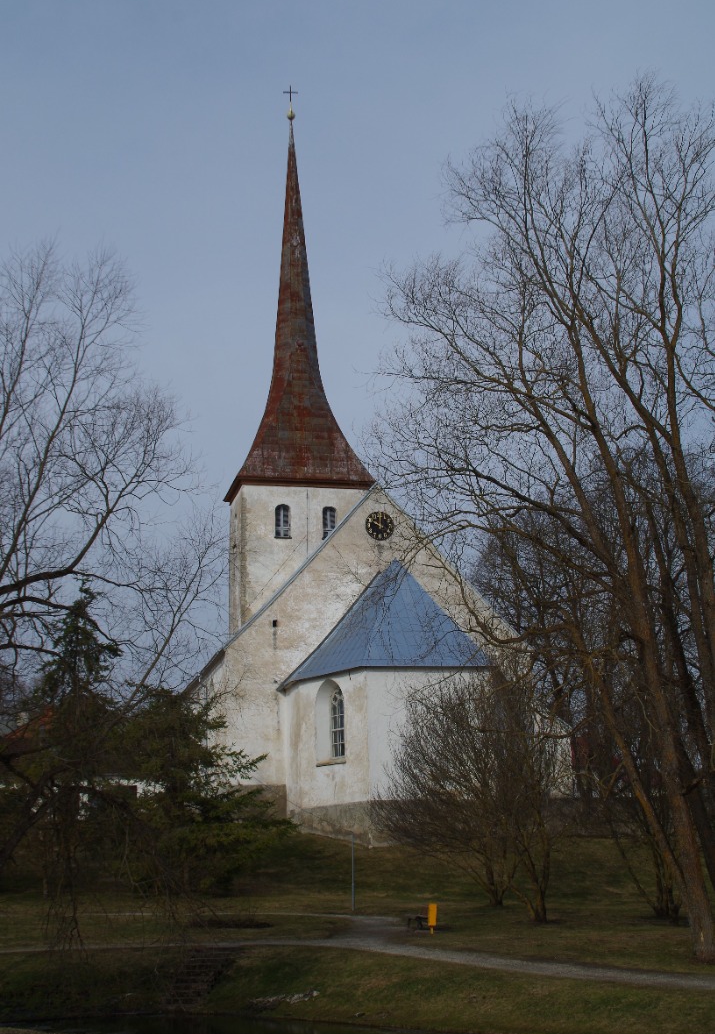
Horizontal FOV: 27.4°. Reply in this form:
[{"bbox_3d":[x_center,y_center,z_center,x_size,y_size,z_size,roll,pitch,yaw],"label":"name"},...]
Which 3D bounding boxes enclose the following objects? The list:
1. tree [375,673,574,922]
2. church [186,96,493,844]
[{"bbox_3d":[4.529,10.897,57.566,7.412,9.469,6.800,-1,-14,0],"label":"tree"},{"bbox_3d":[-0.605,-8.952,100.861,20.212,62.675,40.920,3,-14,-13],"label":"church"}]

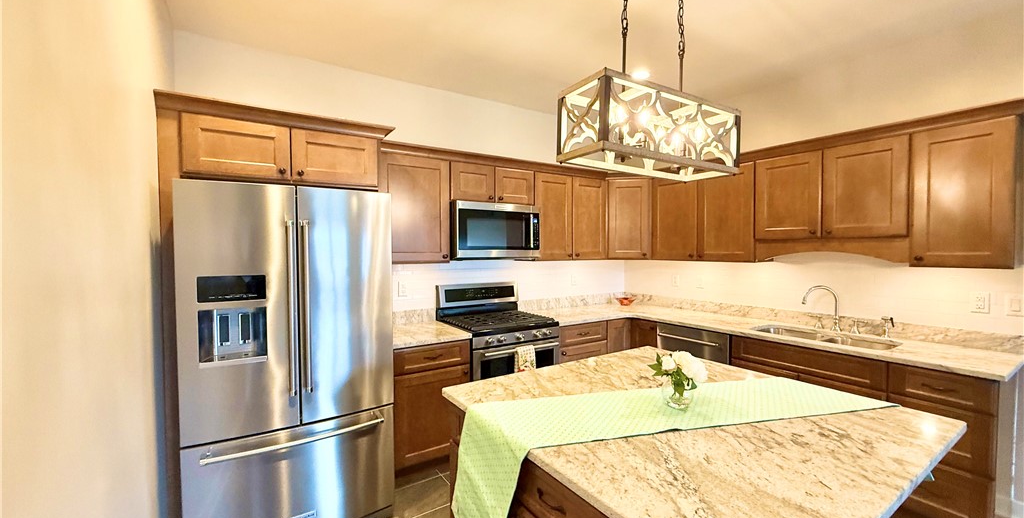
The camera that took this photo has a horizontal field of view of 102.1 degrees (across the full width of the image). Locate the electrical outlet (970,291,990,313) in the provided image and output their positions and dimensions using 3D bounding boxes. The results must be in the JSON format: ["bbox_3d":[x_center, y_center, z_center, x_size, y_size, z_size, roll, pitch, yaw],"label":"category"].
[{"bbox_3d":[2.718,0.253,2.403,0.010,0.116,0.074,-1,2,-33],"label":"electrical outlet"}]

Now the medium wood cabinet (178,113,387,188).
[{"bbox_3d":[-1.332,-0.551,2.431,0.908,0.289,0.620,-1,2,-34],"label":"medium wood cabinet"}]

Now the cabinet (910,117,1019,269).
[{"bbox_3d":[2.563,-0.339,2.337,0.322,0.762,0.396,-1,2,-33],"label":"cabinet"}]

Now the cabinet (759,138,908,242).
[{"bbox_3d":[2.200,-0.427,2.835,0.338,0.601,0.852,-1,2,-34],"label":"cabinet"}]

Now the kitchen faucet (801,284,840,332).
[{"bbox_3d":[2.123,0.339,2.840,0.262,0.318,0.060,0,2,3],"label":"kitchen faucet"}]

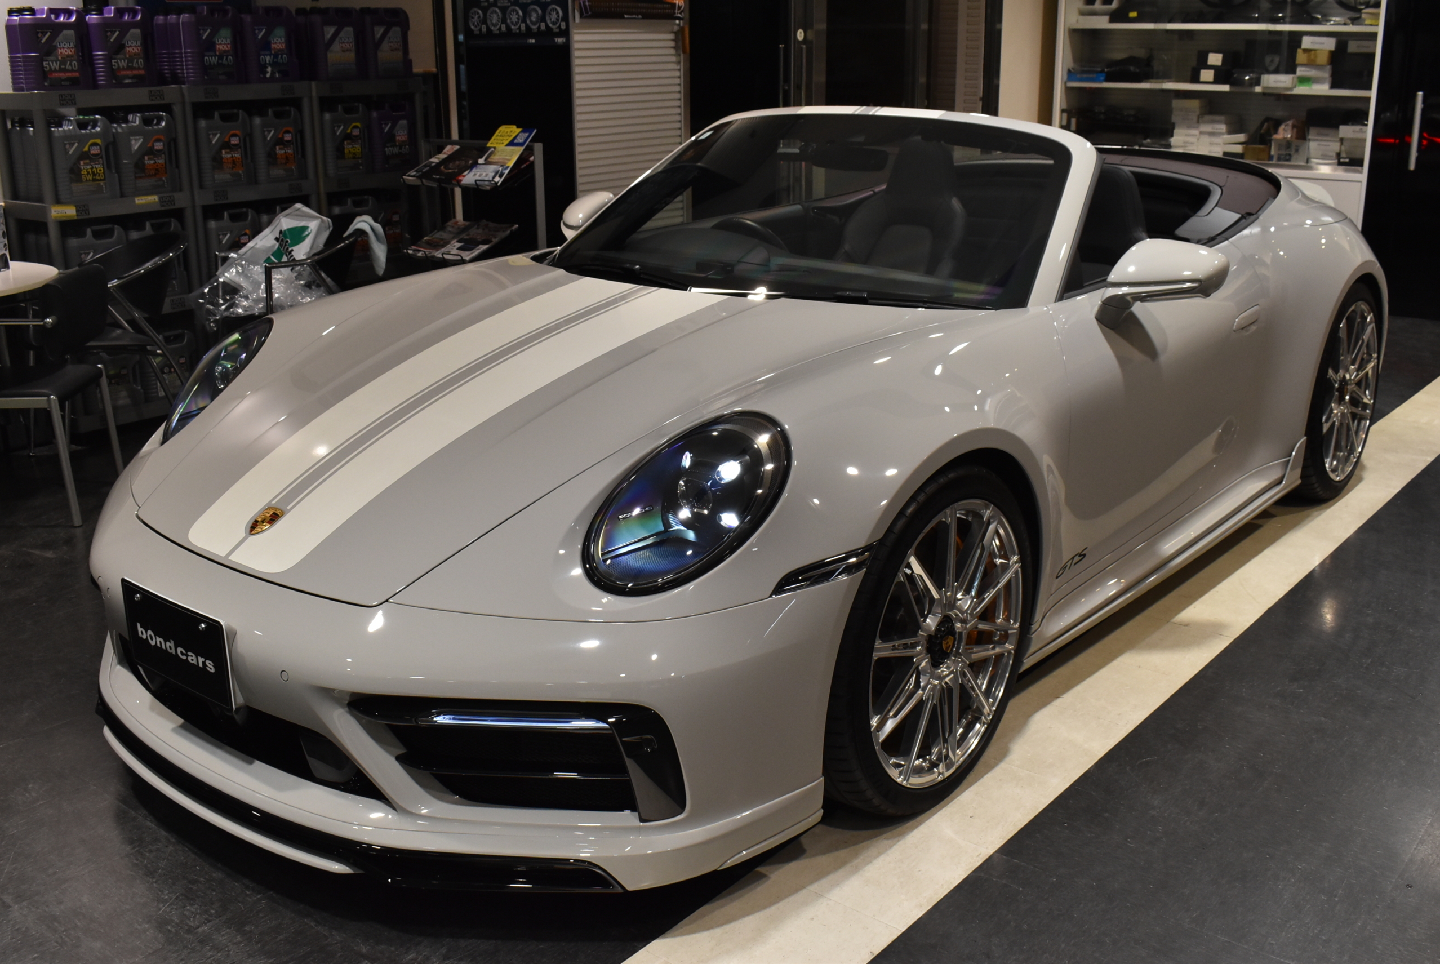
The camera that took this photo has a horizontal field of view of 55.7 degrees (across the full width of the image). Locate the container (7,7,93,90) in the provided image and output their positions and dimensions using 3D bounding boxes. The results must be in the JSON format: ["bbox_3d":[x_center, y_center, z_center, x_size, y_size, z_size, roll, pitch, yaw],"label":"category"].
[{"bbox_3d":[-2.406,-1.568,4.946,0.115,0.293,0.200,13,22,38],"label":"container"}]

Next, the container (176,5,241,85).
[{"bbox_3d":[-2.014,-1.723,5.401,0.115,0.293,0.200,13,22,38],"label":"container"}]

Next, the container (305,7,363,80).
[{"bbox_3d":[-1.646,-1.867,5.828,0.115,0.293,0.200,13,22,38],"label":"container"}]

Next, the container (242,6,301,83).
[{"bbox_3d":[-1.848,-1.788,5.593,0.115,0.293,0.200,13,22,38],"label":"container"}]

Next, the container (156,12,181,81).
[{"bbox_3d":[-2.174,-1.818,5.691,0.195,0.300,0.128,-16,22,-40],"label":"container"}]

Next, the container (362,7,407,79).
[{"bbox_3d":[-1.463,-1.932,6.000,0.195,0.300,0.128,-16,22,-40],"label":"container"}]

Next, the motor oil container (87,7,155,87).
[{"bbox_3d":[-2.341,-1.700,5.330,0.195,0.300,0.128,-16,22,-40],"label":"motor oil container"}]

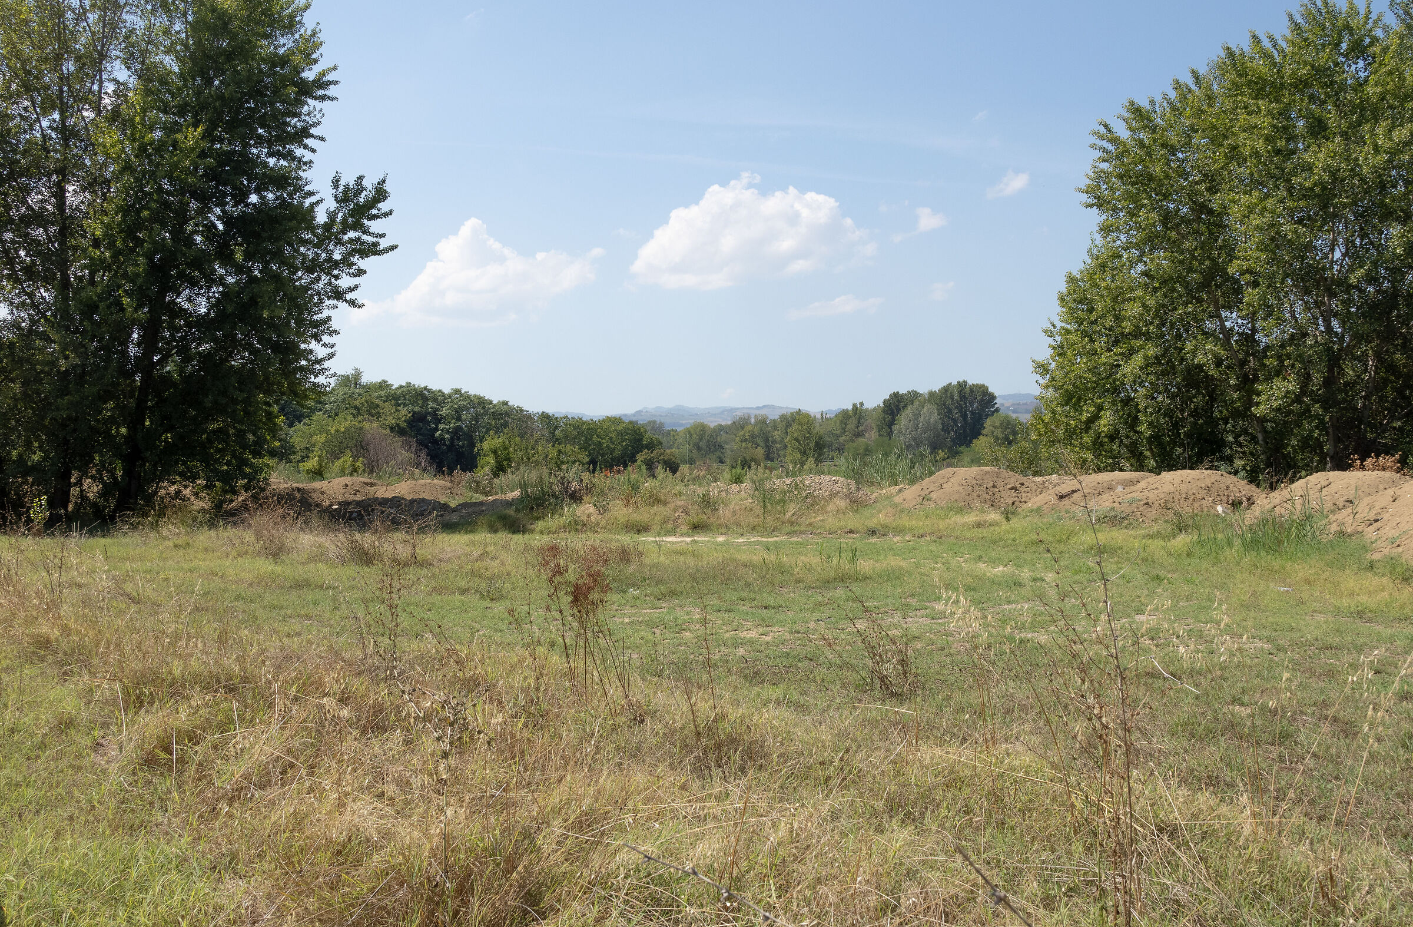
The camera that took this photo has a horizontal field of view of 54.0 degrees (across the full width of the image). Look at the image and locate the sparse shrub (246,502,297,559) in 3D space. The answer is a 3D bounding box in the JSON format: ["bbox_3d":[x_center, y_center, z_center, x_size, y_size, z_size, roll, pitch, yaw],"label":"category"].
[{"bbox_3d":[-6.339,0.972,20.200,0.750,0.840,0.650,0,1,0],"label":"sparse shrub"}]

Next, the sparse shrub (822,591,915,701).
[{"bbox_3d":[1.018,1.151,8.800,0.580,0.690,0.500,0,1,0],"label":"sparse shrub"}]

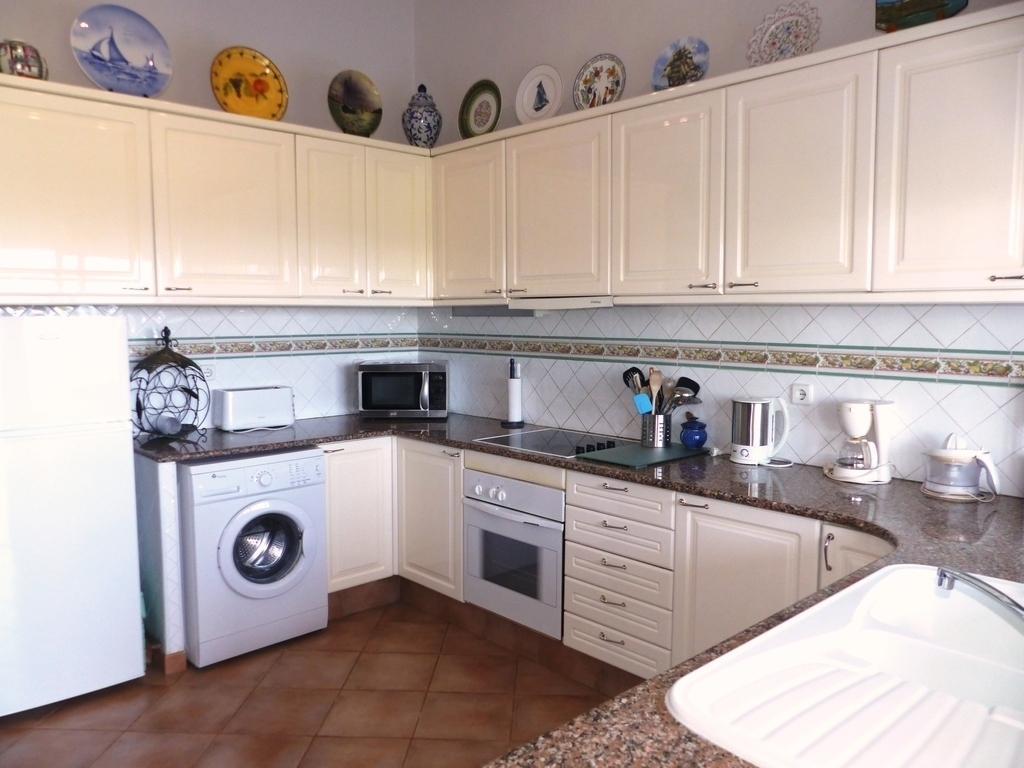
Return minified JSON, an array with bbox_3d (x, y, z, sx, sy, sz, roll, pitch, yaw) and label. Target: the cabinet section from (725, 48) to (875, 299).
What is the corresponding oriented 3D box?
[{"bbox_3d":[1.033,-0.663,2.514,0.335,0.706,0.499,-5,8,-44],"label":"cabinet section"}]

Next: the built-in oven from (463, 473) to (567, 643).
[{"bbox_3d":[0.187,0.679,3.272,0.560,0.600,0.595,-5,7,-44],"label":"built-in oven"}]

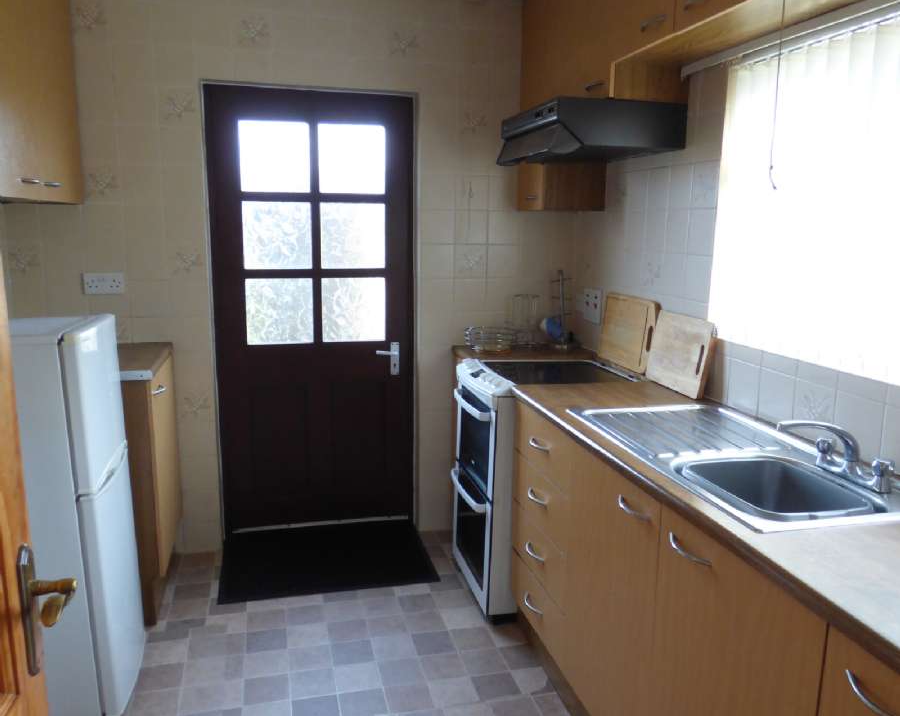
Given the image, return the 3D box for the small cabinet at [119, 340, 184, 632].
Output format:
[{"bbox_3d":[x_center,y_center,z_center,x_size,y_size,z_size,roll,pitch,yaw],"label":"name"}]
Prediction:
[{"bbox_3d":[-1.404,0.480,2.711,0.603,0.968,0.550,-2,11,-14],"label":"small cabinet"}]

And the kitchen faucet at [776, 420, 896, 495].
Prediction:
[{"bbox_3d":[0.850,0.213,1.550,0.260,0.142,0.245,-2,11,-14],"label":"kitchen faucet"}]

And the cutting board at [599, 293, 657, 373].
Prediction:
[{"bbox_3d":[0.719,-0.105,2.818,0.025,0.285,0.340,4,10,-15],"label":"cutting board"}]

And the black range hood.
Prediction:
[{"bbox_3d":[0.506,-0.835,2.614,0.510,0.172,0.570,-2,11,-14],"label":"black range hood"}]

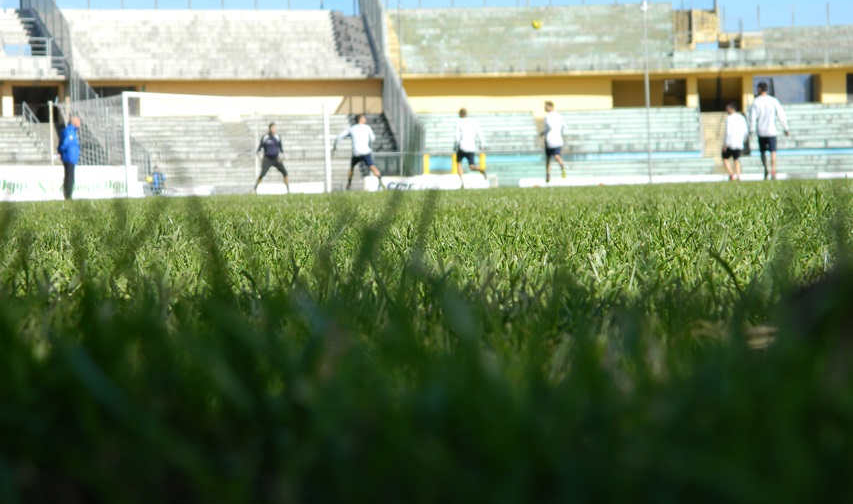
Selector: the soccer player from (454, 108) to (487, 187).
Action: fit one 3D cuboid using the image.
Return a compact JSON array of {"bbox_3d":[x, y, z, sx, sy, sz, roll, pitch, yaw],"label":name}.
[{"bbox_3d":[0.978,-2.311,46.000,0.600,1.760,0.720,-3,2,-37],"label":"soccer player"}]

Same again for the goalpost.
[{"bbox_3d":[-5.694,-2.677,52.736,2.100,2.540,7.560,0,2,37],"label":"goalpost"}]

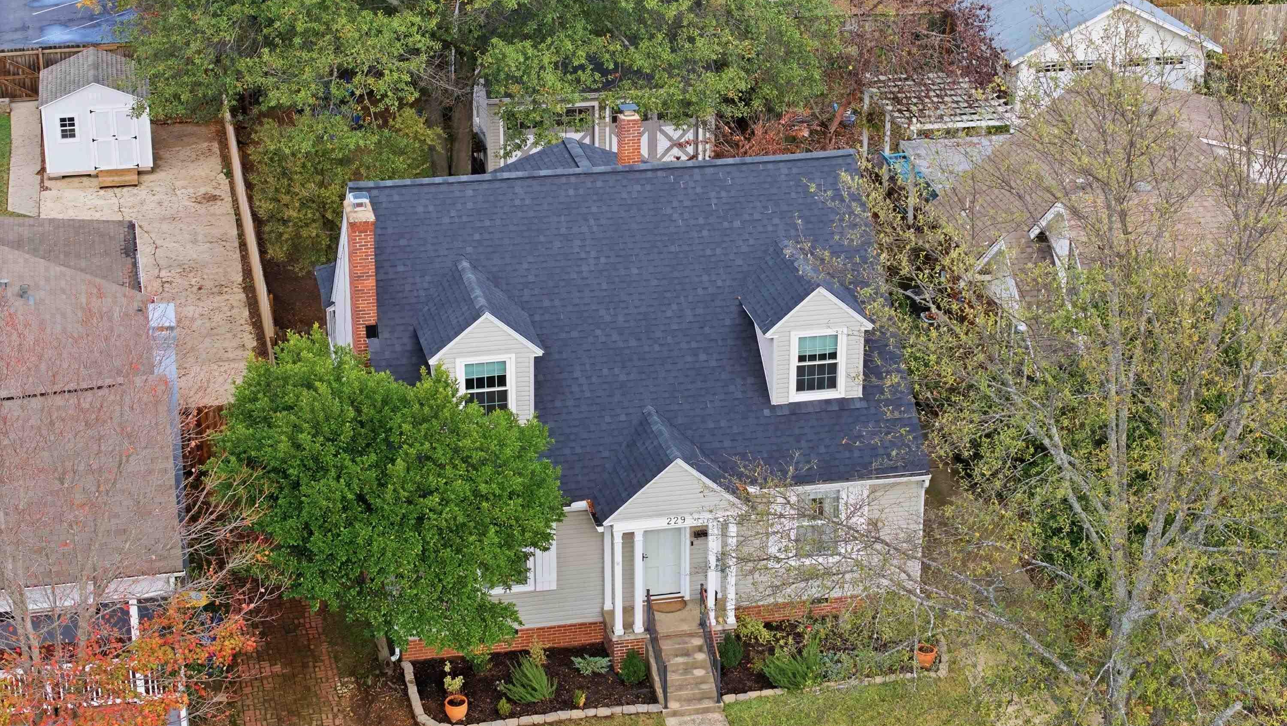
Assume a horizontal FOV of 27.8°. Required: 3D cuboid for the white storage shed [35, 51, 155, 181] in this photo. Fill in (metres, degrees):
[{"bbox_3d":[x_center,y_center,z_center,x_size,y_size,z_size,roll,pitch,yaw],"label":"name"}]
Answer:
[{"bbox_3d":[-16.621,-7.678,79.080,3.219,2.827,3.790,-5,24,-11],"label":"white storage shed"}]

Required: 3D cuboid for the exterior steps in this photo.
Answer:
[{"bbox_3d":[0.788,5.974,50.081,1.140,0.906,1.596,-5,24,-11],"label":"exterior steps"}]

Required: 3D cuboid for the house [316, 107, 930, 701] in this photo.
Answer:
[{"bbox_3d":[-0.982,-1.130,55.972,10.970,9.115,15.759,-5,24,-11],"label":"house"}]

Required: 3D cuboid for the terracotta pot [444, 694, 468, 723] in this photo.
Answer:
[{"bbox_3d":[-3.546,6.530,49.233,0.422,0.412,0.422,0,23,0],"label":"terracotta pot"}]

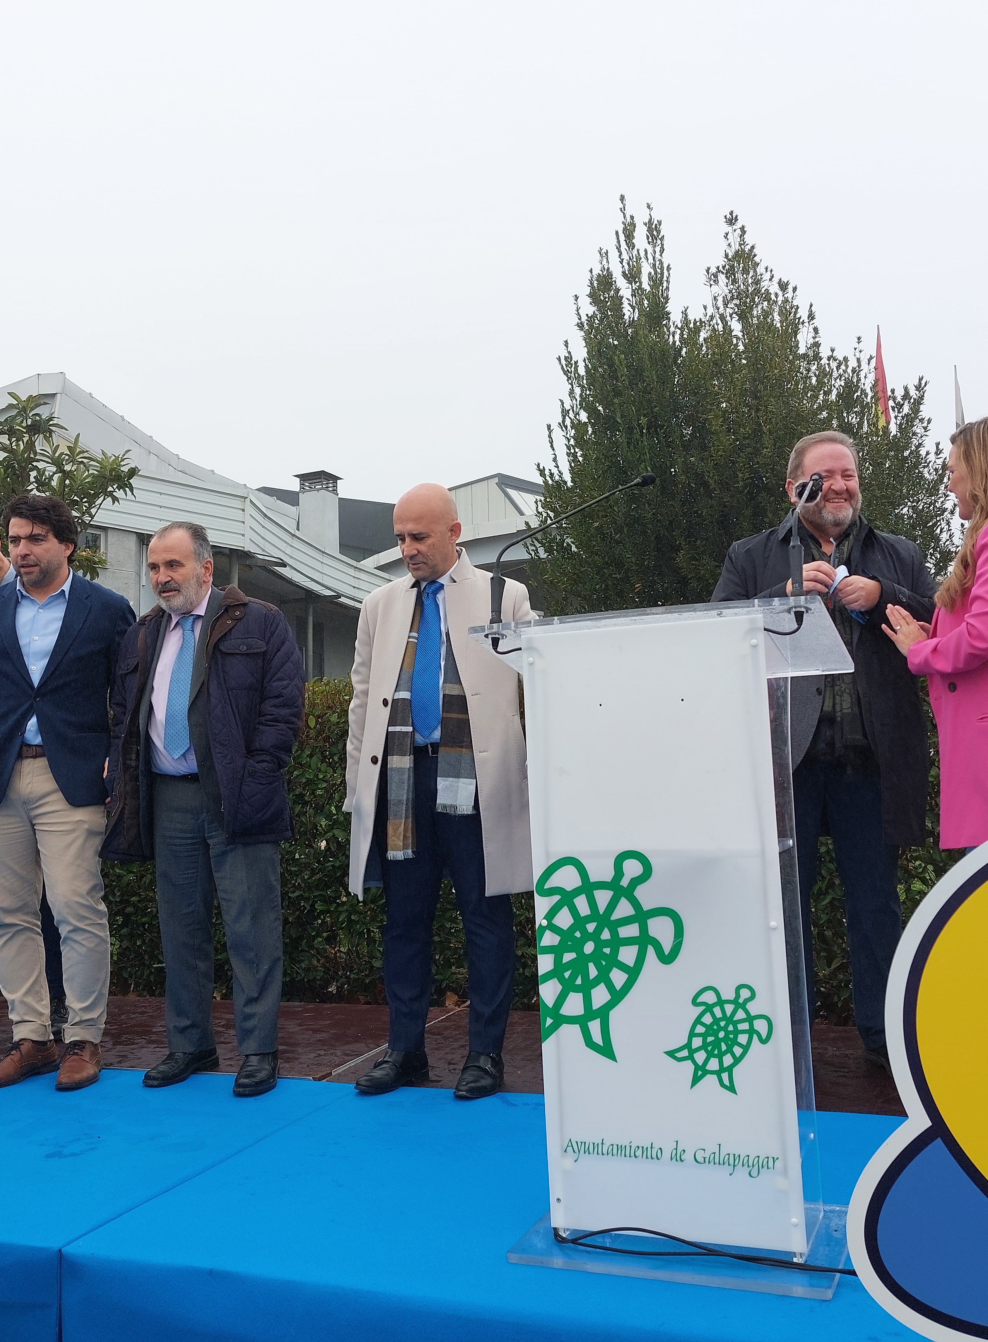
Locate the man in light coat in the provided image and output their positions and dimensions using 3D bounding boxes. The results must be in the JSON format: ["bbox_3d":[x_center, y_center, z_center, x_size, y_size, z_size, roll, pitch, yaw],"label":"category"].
[{"bbox_3d":[-0.148,0.326,3.748,0.560,1.742,0.400,-3,-4,10],"label":"man in light coat"}]

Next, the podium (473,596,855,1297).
[{"bbox_3d":[0.356,0.484,2.531,0.680,1.197,0.480,-4,-3,23],"label":"podium"}]

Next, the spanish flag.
[{"bbox_3d":[6.198,-4.516,20.500,0.300,1.900,0.300,-3,-4,17],"label":"spanish flag"}]

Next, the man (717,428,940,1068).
[{"bbox_3d":[0.950,0.195,3.720,0.600,1.800,0.400,-2,-4,6],"label":"man"}]

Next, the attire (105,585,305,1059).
[{"bbox_3d":[-0.875,0.446,3.916,0.560,1.416,0.380,-3,-4,12],"label":"attire"}]

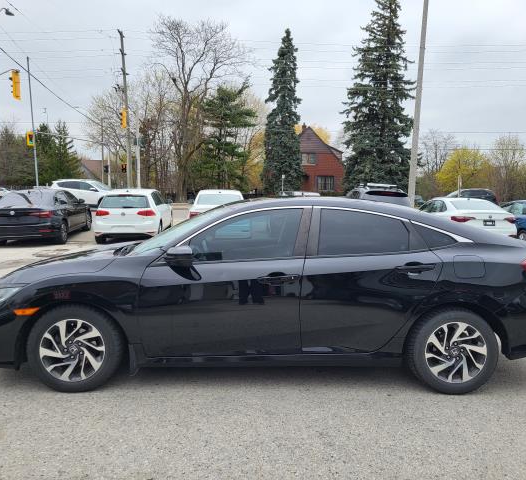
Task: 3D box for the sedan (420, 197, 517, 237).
[{"bbox_3d":[6.089,-0.645,15.236,1.800,1.460,4.680,1,5,0],"label":"sedan"}]

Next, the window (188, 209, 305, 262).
[{"bbox_3d":[-0.098,-0.041,3.458,0.840,0.410,0.050,0,-24,0],"label":"window"}]

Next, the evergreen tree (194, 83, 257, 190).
[{"bbox_3d":[-3.823,-10.346,49.000,6.000,10.900,6.000,0,6,0],"label":"evergreen tree"}]

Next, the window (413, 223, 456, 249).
[{"bbox_3d":[1.250,-0.033,3.503,0.320,0.185,0.090,1,5,-2],"label":"window"}]

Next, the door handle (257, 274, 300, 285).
[{"bbox_3d":[0.107,0.273,3.320,0.260,0.055,0.050,0,6,0],"label":"door handle"}]

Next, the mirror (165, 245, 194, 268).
[{"bbox_3d":[-0.560,0.111,3.242,0.150,0.150,0.220,1,5,-2],"label":"mirror"}]

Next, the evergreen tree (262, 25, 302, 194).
[{"bbox_3d":[1.845,-10.424,41.196,3.500,14.857,3.500,1,5,0],"label":"evergreen tree"}]

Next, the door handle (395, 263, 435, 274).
[{"bbox_3d":[1.066,0.199,3.353,0.270,0.075,0.060,1,5,-2],"label":"door handle"}]

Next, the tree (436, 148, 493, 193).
[{"bbox_3d":[17.624,-5.531,42.636,5.100,5.449,4.800,1,5,0],"label":"tree"}]

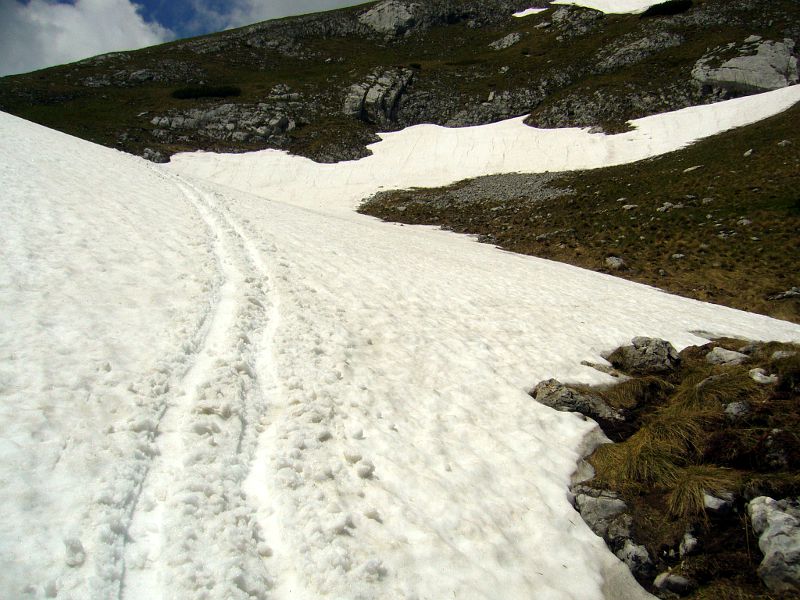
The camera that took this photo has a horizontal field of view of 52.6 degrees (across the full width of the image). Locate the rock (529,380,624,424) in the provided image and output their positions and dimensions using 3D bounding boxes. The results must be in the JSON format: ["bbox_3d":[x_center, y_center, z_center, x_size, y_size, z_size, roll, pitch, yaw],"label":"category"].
[{"bbox_3d":[1.615,0.919,7.400,0.820,0.380,0.500,1,5,12],"label":"rock"}]

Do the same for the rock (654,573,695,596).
[{"bbox_3d":[1.488,1.542,4.400,0.230,0.120,0.160,2,5,19],"label":"rock"}]

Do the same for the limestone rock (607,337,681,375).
[{"bbox_3d":[3.161,0.720,10.500,0.940,0.470,0.680,2,5,17],"label":"limestone rock"}]

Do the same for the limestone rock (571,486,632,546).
[{"bbox_3d":[1.246,1.338,5.000,0.390,0.340,0.320,1,5,14],"label":"limestone rock"}]

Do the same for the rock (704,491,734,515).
[{"bbox_3d":[2.244,1.441,5.700,0.230,0.150,0.180,2,6,21],"label":"rock"}]

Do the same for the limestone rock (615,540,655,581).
[{"bbox_3d":[1.310,1.449,4.500,0.210,0.200,0.180,2,5,16],"label":"limestone rock"}]

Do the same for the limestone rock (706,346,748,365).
[{"bbox_3d":[4.939,0.837,12.200,0.620,0.280,0.450,2,6,22],"label":"limestone rock"}]

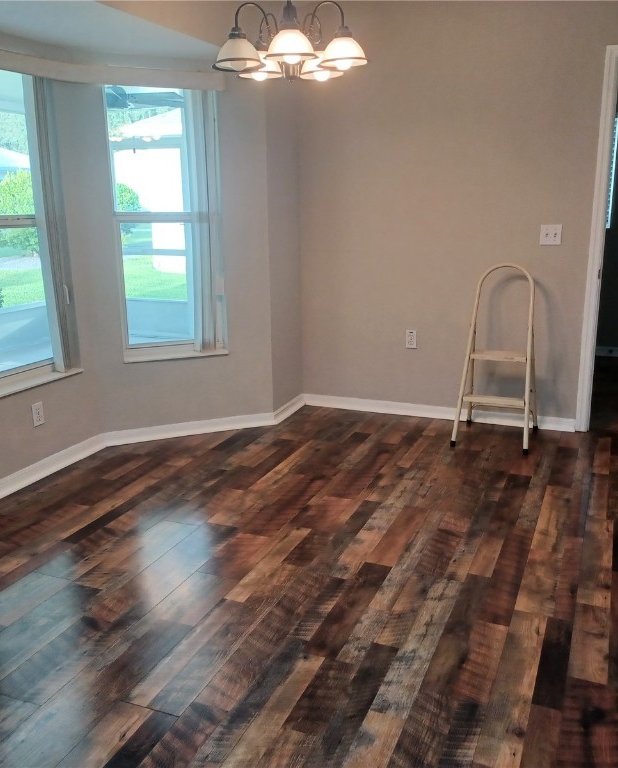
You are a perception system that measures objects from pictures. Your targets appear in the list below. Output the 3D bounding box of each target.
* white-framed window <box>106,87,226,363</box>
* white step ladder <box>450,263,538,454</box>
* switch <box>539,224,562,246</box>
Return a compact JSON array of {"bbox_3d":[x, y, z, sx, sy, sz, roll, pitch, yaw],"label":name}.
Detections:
[{"bbox_3d":[-0.781,-0.899,4.119,0.611,1.532,0.120,-6,15,-21],"label":"white-framed window"},{"bbox_3d":[1.080,-0.170,4.177,0.425,1.000,0.485,5,15,22],"label":"white step ladder"},{"bbox_3d":[1.368,-0.844,4.196,0.117,0.112,0.009,5,15,22],"label":"switch"}]

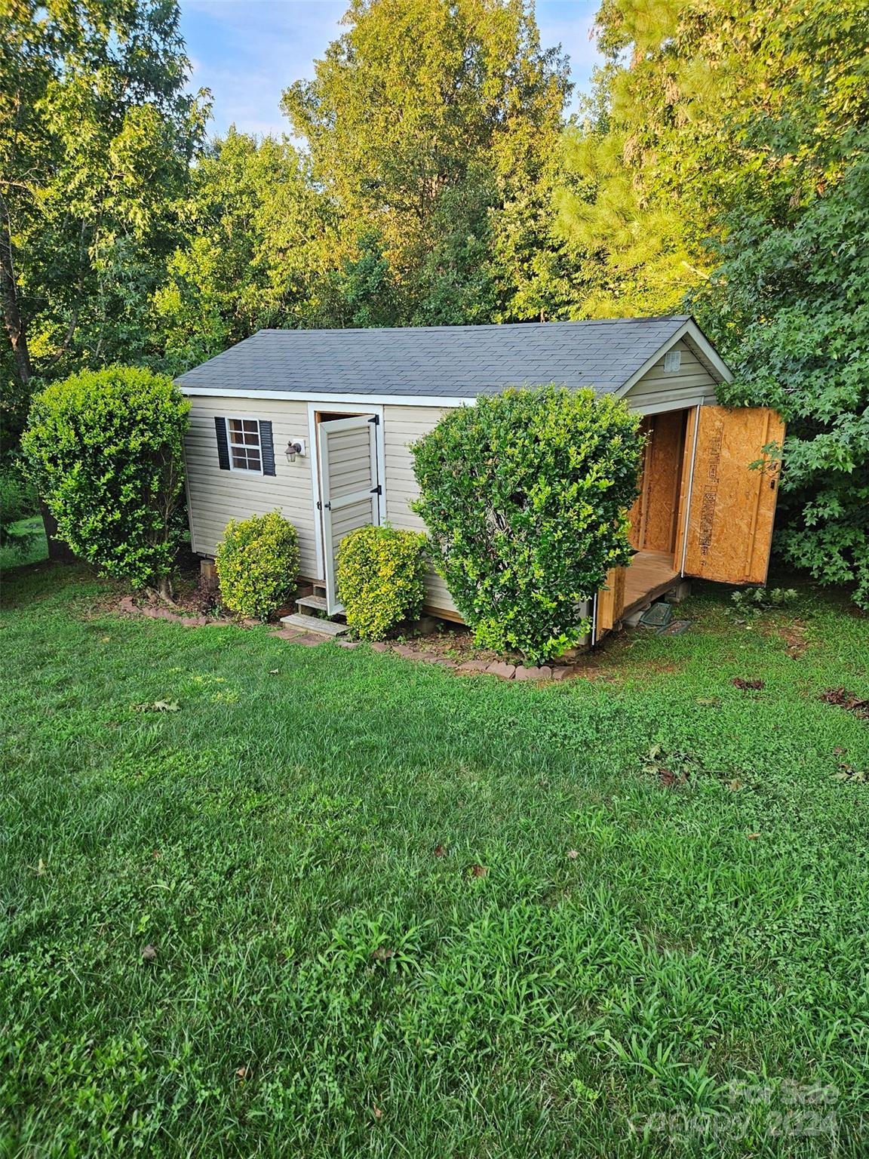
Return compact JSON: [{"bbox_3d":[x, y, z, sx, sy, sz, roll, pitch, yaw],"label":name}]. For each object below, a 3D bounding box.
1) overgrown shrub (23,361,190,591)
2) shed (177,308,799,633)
[{"bbox_3d":[-4.380,-1.280,10.480,2.270,3.050,2.100,-8,18,-22],"label":"overgrown shrub"},{"bbox_3d":[0.055,-1.712,10.290,6.479,3.245,3.757,12,21,35],"label":"shed"}]

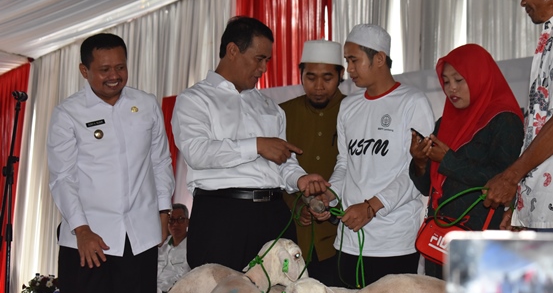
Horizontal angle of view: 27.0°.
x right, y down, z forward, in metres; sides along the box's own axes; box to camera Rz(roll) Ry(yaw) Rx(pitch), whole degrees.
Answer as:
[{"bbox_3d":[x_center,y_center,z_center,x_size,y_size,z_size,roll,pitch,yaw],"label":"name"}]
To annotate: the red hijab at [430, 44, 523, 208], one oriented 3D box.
[{"bbox_3d":[0.785,-0.075,4.530,0.360,0.640,0.330,-3,-5,36],"label":"red hijab"}]

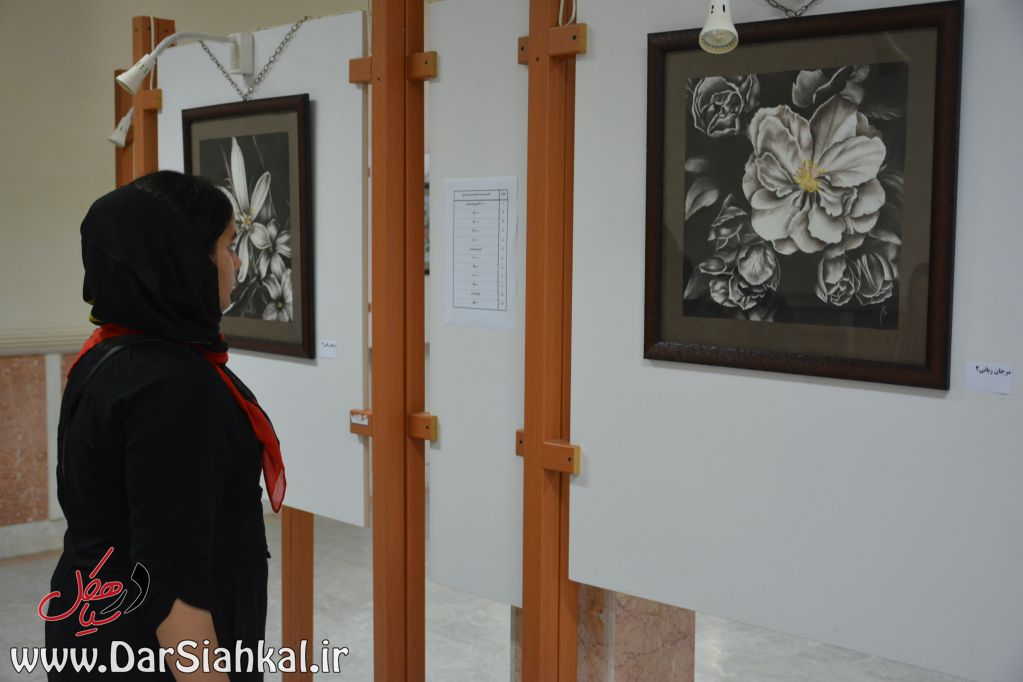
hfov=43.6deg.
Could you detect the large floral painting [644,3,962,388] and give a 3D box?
[{"bbox_3d":[0.423,-0.218,1.960,0.533,0.541,0.030,6,9,44],"label":"large floral painting"}]

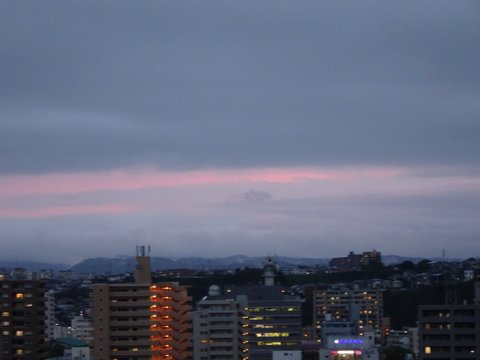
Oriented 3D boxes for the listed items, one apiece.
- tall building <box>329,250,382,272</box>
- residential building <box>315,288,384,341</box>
[{"bbox_3d":[130.000,91.500,1560.000,59.000,24.000,24.000,0,-3,6],"label":"tall building"},{"bbox_3d":[64.700,82.400,831.000,40.500,31.500,14.000,0,-3,8],"label":"residential building"}]

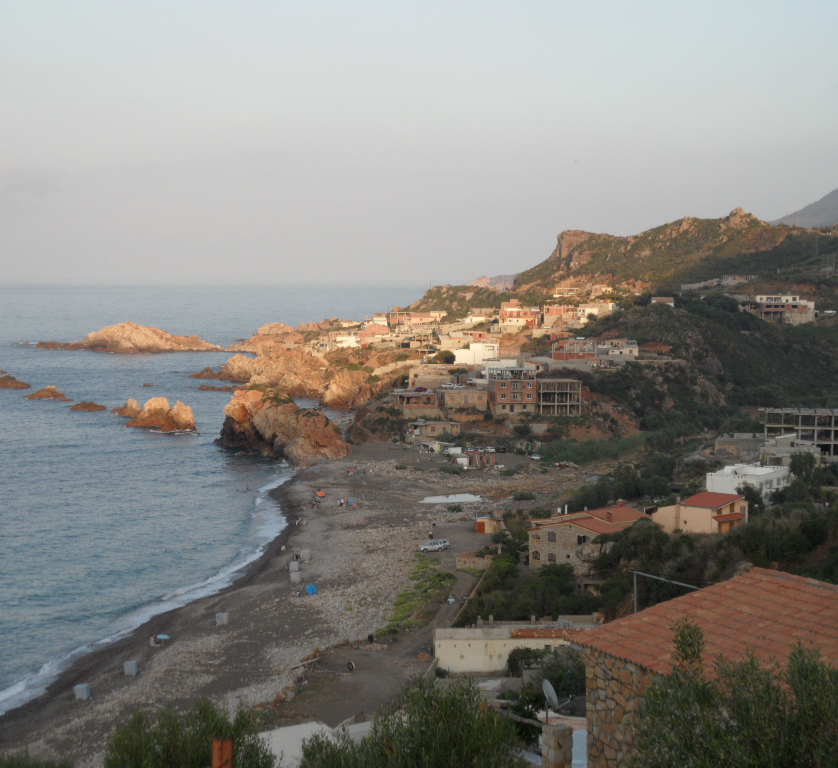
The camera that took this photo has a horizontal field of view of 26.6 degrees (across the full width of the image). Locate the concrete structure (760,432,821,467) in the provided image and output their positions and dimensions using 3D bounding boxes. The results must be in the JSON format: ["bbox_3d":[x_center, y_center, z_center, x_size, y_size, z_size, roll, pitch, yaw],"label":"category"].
[{"bbox_3d":[76.910,13.630,367.440,12.200,6.800,9.000,0,3,6],"label":"concrete structure"}]

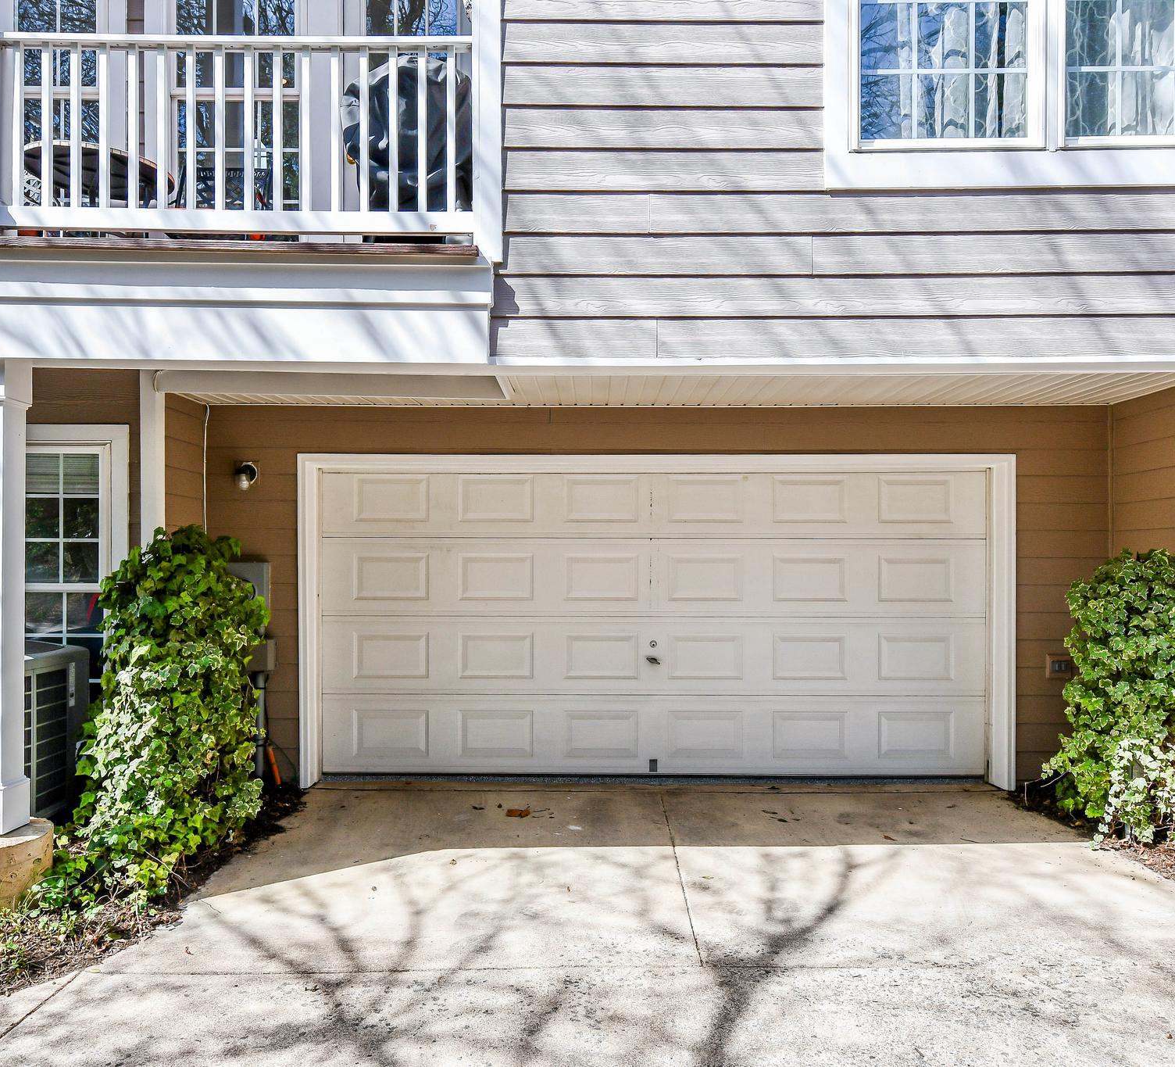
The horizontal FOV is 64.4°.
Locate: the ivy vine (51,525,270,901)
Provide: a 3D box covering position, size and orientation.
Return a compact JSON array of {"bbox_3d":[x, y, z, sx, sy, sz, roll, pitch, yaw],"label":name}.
[{"bbox_3d":[-2.240,0.790,4.960,0.980,1.670,0.950,0,0,0],"label":"ivy vine"}]

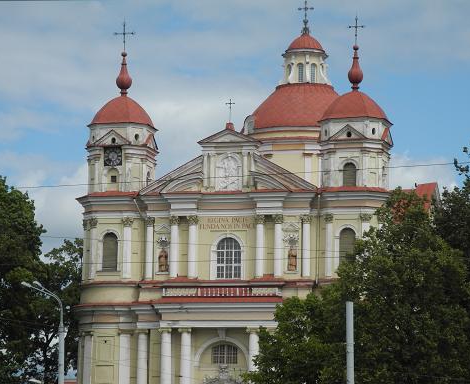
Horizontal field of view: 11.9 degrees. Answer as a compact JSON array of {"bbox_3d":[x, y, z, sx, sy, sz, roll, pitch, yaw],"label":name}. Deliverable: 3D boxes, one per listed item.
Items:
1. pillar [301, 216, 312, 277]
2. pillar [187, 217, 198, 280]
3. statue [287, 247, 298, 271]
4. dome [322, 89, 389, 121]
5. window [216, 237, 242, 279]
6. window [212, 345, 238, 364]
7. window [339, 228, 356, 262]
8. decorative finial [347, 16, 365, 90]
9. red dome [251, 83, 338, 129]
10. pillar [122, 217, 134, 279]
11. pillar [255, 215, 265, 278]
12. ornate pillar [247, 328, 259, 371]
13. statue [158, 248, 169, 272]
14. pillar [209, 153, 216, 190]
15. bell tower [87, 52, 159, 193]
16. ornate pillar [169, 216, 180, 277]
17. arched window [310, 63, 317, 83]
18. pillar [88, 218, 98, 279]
[{"bbox_3d":[6.273,4.711,198.540,0.920,5.500,0.600,-1,-8,12],"label":"pillar"},{"bbox_3d":[-3.678,4.798,195.822,0.822,5.386,0.750,-1,-7,15],"label":"pillar"},{"bbox_3d":[5.050,5.841,198.756,0.860,2.150,0.650,-1,-8,12],"label":"statue"},{"bbox_3d":[10.774,-7.613,202.683,6.200,2.850,6.200,-1,-8,12],"label":"dome"},{"bbox_3d":[-0.530,5.817,200.048,2.250,3.700,0.350,-1,-8,12],"label":"window"},{"bbox_3d":[-0.893,14.212,198.168,2.350,1.750,0.350,-1,-7,16],"label":"window"},{"bbox_3d":[9.831,4.846,196.887,1.500,3.400,0.350,-1,-7,16],"label":"window"},{"bbox_3d":[10.568,-12.073,197.161,1.438,6.536,1.350,-1,-7,15],"label":"decorative finial"},{"bbox_3d":[6.934,-8.142,222.586,10.524,4.624,10.524,-1,-7,15],"label":"red dome"},{"bbox_3d":[-9.602,4.975,202.125,0.950,5.550,0.500,1,-8,0],"label":"pillar"},{"bbox_3d":[2.188,4.672,194.196,0.815,5.514,0.750,-1,-7,15],"label":"pillar"},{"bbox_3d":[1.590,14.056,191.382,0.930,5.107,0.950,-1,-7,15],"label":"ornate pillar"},{"bbox_3d":[-6.332,6.110,201.258,0.850,2.100,0.650,-1,-7,16],"label":"statue"},{"bbox_3d":[-1.980,-1.847,200.916,0.480,3.050,0.420,-1,-7,16],"label":"pillar"},{"bbox_3d":[-10.210,-6.428,207.215,6.000,12.700,6.000,-1,-7,16],"label":"bell tower"},{"bbox_3d":[-5.363,4.858,200.606,0.800,5.450,0.750,-1,-7,16],"label":"ornate pillar"},{"bbox_3d":[7.804,-11.785,224.113,0.720,2.000,0.250,4,-8,-29],"label":"arched window"},{"bbox_3d":[-12.518,4.959,198.797,0.835,5.292,0.750,-1,-7,15],"label":"pillar"}]

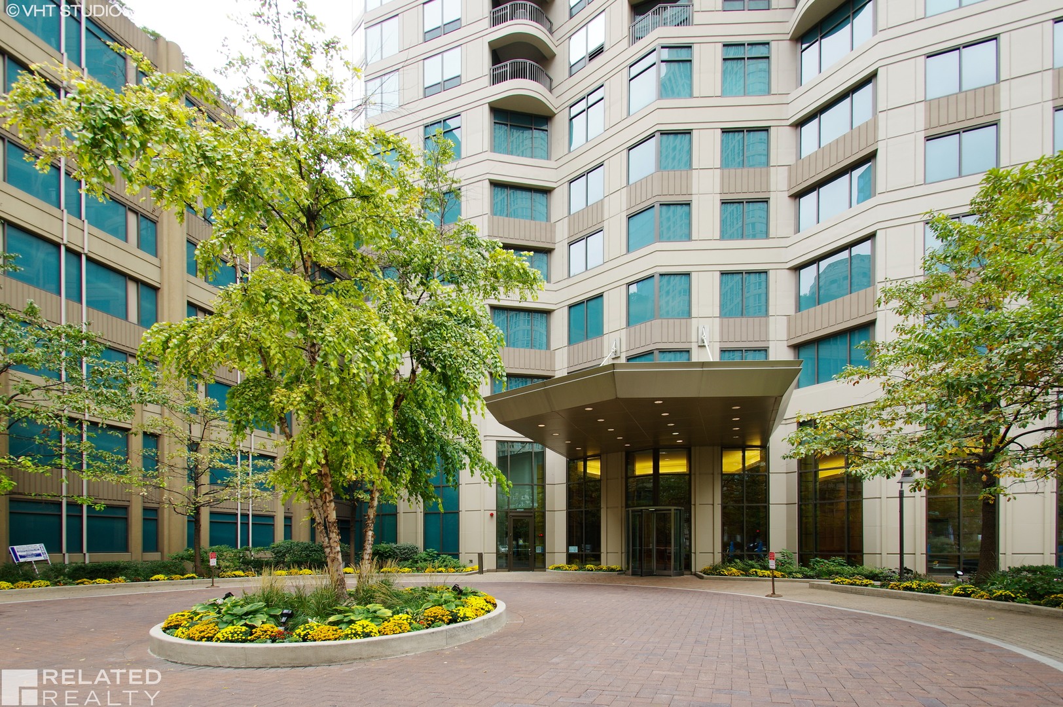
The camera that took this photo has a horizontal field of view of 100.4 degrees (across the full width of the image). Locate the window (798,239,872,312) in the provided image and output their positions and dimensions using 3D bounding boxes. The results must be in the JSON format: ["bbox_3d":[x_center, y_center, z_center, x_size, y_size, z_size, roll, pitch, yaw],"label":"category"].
[{"bbox_3d":[10.893,-2.728,15.983,0.220,1.832,2.291,2,-3,-42],"label":"window"}]

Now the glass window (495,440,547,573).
[{"bbox_3d":[-0.464,6.975,20.196,2.280,5.928,0.250,1,-4,-9],"label":"glass window"}]

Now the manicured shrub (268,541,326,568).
[{"bbox_3d":[-8.042,6.841,15.066,1.985,1.018,1.425,2,-3,-45],"label":"manicured shrub"}]

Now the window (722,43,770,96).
[{"bbox_3d":[8.623,-11.405,17.821,1.859,2.128,0.150,0,0,2],"label":"window"}]

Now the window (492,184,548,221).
[{"bbox_3d":[-0.517,-7.039,20.785,2.634,1.460,0.150,0,0,-9],"label":"window"}]

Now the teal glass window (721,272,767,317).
[{"bbox_3d":[8.185,-2.270,17.001,1.893,1.782,0.200,0,-2,2],"label":"teal glass window"}]

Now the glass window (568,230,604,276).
[{"bbox_3d":[2.482,-4.567,20.212,1.814,1.605,0.200,-3,-5,36],"label":"glass window"}]

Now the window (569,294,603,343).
[{"bbox_3d":[2.321,-1.425,18.935,1.771,1.832,0.200,-2,-3,36],"label":"window"}]

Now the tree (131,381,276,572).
[{"bbox_3d":[-9.488,3.532,12.725,4.174,5.752,3.970,1,-3,-27],"label":"tree"}]

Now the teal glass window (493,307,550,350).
[{"bbox_3d":[-0.507,-1.129,20.787,2.655,1.791,0.150,0,0,-9],"label":"teal glass window"}]

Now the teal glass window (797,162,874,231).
[{"bbox_3d":[11.909,-6.227,17.416,0.200,1.475,2.439,4,-5,-42],"label":"teal glass window"}]

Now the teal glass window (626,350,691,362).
[{"bbox_3d":[5.157,0.938,18.093,2.537,1.957,0.548,-1,-4,19],"label":"teal glass window"}]

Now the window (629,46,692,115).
[{"bbox_3d":[5.498,-11.779,18.935,2.597,2.264,0.559,-1,-4,19],"label":"window"}]

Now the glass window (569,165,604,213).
[{"bbox_3d":[2.462,-7.281,19.773,1.770,1.462,0.150,0,0,36],"label":"glass window"}]

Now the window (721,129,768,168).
[{"bbox_3d":[8.598,-8.238,17.822,1.876,1.552,0.150,0,0,2],"label":"window"}]

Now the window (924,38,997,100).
[{"bbox_3d":[15.102,-10.000,15.545,2.062,1.652,0.200,-1,-4,17],"label":"window"}]

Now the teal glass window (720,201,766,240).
[{"bbox_3d":[8.215,-5.151,17.001,1.893,1.558,0.200,0,-2,2],"label":"teal glass window"}]

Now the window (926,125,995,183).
[{"bbox_3d":[13.794,-6.434,14.171,1.893,1.629,0.200,-1,-2,19],"label":"window"}]

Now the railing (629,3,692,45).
[{"bbox_3d":[5.554,-14.292,19.096,2.603,0.945,0.512,-1,-4,19],"label":"railing"}]

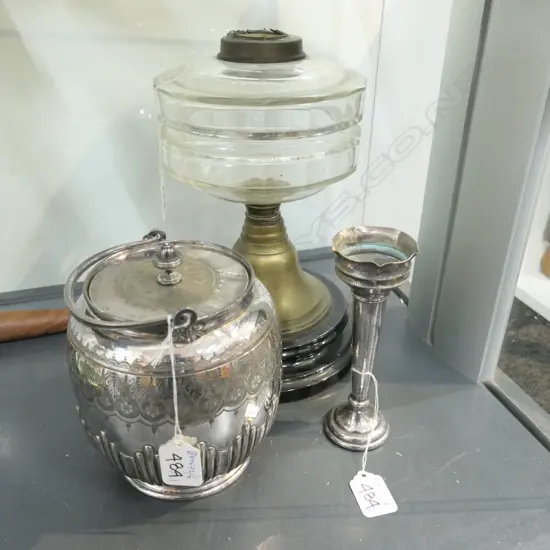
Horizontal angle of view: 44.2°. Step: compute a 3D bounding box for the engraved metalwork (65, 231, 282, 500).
[{"bbox_3d":[-0.069,0.057,0.487,0.148,0.183,0.148,-10,33,-15],"label":"engraved metalwork"}]

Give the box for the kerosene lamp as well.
[{"bbox_3d":[-0.009,-0.057,0.577,0.171,0.282,0.171,0,32,0],"label":"kerosene lamp"}]

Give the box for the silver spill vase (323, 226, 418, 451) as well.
[{"bbox_3d":[0.066,0.049,0.491,0.058,0.164,0.058,1,32,0],"label":"silver spill vase"}]

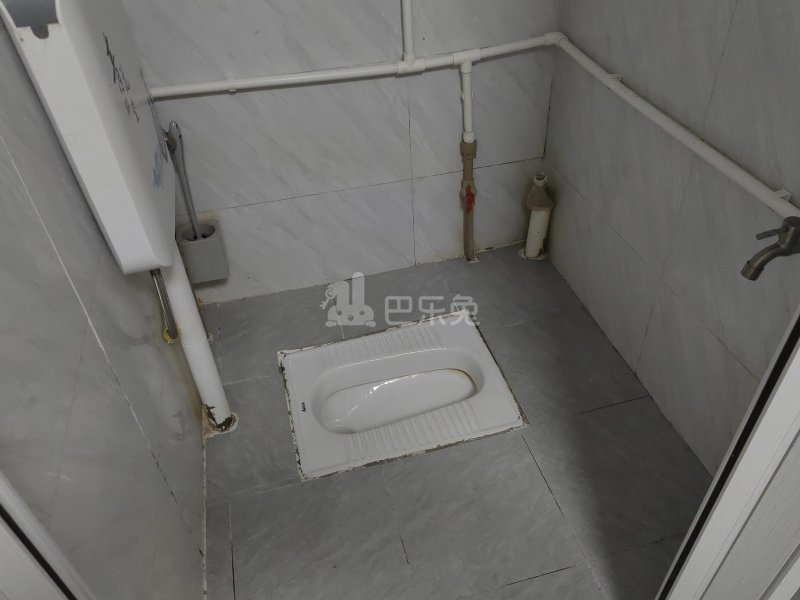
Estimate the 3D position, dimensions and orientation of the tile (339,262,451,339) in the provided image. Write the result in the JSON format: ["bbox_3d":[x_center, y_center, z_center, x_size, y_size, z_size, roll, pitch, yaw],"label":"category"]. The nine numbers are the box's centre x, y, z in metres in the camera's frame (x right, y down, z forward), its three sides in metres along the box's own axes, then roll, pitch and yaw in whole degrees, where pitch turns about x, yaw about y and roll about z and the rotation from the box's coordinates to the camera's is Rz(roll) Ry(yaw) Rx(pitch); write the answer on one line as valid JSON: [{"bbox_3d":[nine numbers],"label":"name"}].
[{"bbox_3d":[-0.010,0.015,1.628,0.300,0.010,0.285,-11,41,-10],"label":"tile"}]

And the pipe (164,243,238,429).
[{"bbox_3d":[-0.398,0.074,1.209,0.048,0.472,0.048,-10,40,-10],"label":"pipe"}]

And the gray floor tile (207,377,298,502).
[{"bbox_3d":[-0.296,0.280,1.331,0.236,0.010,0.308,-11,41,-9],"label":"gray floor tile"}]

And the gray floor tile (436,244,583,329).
[{"bbox_3d":[0.286,-0.037,1.673,0.309,0.010,0.303,-11,41,-10],"label":"gray floor tile"}]

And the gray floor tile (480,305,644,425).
[{"bbox_3d":[0.360,0.149,1.440,0.306,0.010,0.302,-11,41,-9],"label":"gray floor tile"}]

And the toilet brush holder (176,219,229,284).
[{"bbox_3d":[-0.474,-0.115,1.514,0.102,0.108,0.087,-11,41,-9],"label":"toilet brush holder"}]

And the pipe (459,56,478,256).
[{"bbox_3d":[0.175,-0.327,1.583,0.040,0.551,0.044,-3,40,3],"label":"pipe"}]

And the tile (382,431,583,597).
[{"bbox_3d":[0.140,0.392,1.166,0.296,0.010,0.296,-11,41,-9],"label":"tile"}]

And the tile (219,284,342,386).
[{"bbox_3d":[-0.298,0.077,1.571,0.300,0.010,0.303,-11,41,-10],"label":"tile"}]

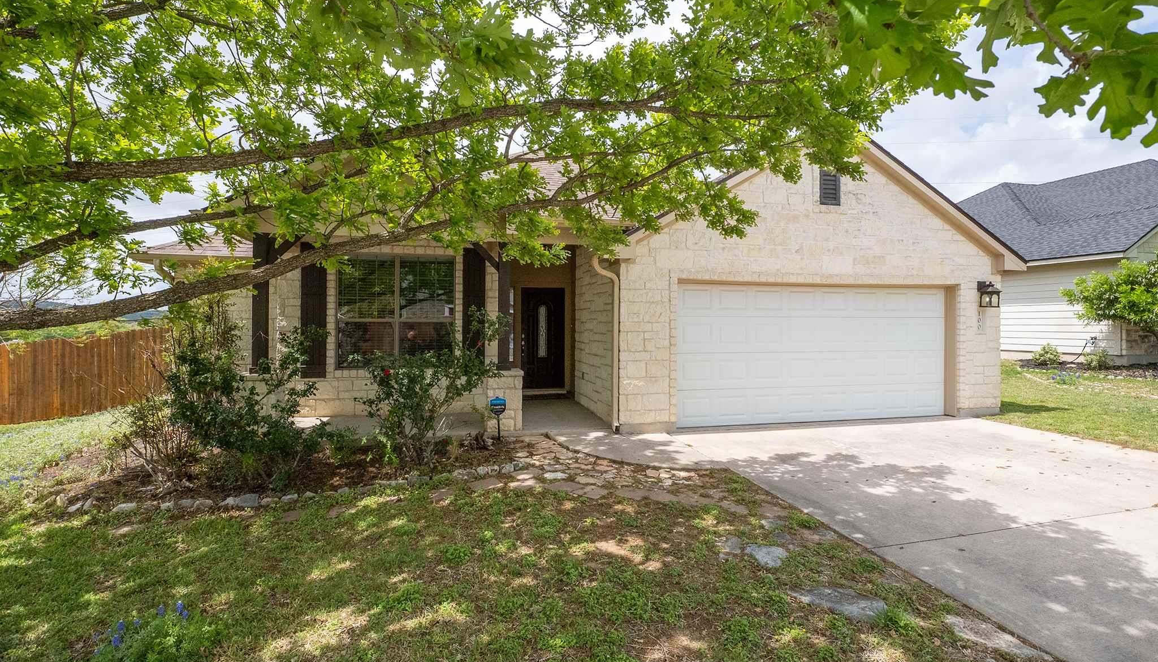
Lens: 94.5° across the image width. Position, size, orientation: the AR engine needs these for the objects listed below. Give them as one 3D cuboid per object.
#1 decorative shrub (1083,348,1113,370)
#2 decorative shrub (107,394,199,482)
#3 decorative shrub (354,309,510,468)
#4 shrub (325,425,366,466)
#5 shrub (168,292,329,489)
[{"bbox_3d":[12.322,0.665,12.700,0.560,0.540,0.540,0,1,-12],"label":"decorative shrub"},{"bbox_3d":[-4.971,1.252,6.250,0.920,1.000,0.850,0,1,-12],"label":"decorative shrub"},{"bbox_3d":[-1.763,0.654,6.400,1.720,1.830,1.400,0,1,-12],"label":"decorative shrub"},{"bbox_3d":[-2.840,1.384,6.500,0.470,0.480,0.450,0,1,-12],"label":"shrub"},{"bbox_3d":[-3.711,0.664,5.950,1.650,2.100,1.400,0,1,-12],"label":"shrub"}]

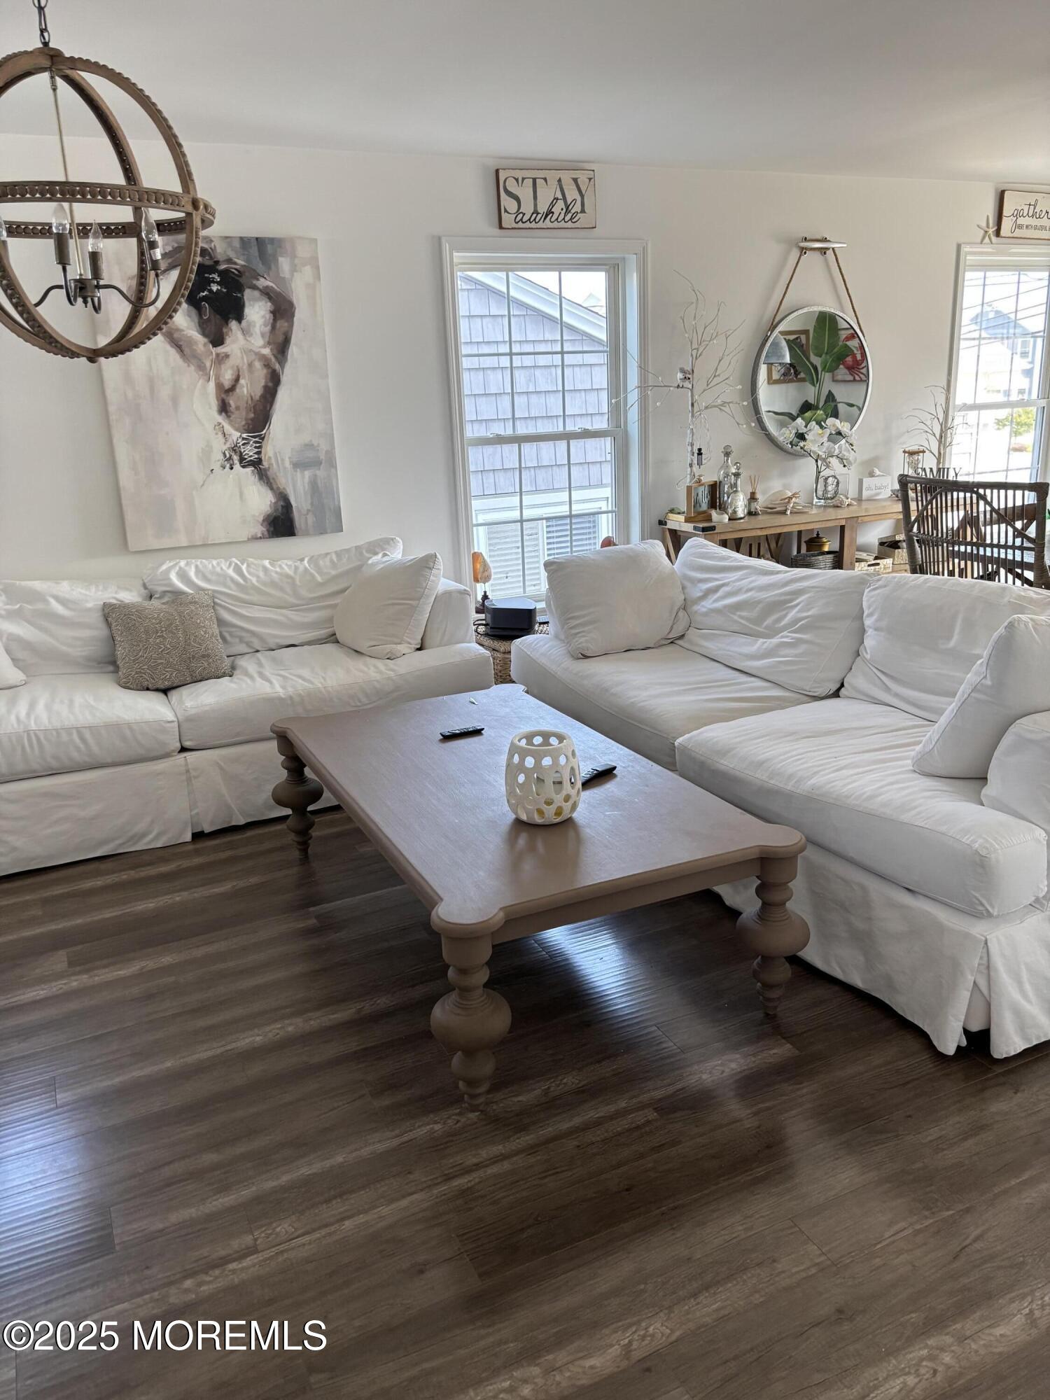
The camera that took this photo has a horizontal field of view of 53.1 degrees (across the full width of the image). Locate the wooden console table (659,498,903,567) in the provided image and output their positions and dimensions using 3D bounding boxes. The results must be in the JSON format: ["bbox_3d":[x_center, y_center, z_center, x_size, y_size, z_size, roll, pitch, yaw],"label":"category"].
[{"bbox_3d":[1.611,-0.631,5.684,1.780,0.785,0.360,-10,18,-23],"label":"wooden console table"}]

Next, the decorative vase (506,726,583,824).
[{"bbox_3d":[0.038,0.181,2.539,0.183,0.205,0.183,-2,16,1],"label":"decorative vase"}]

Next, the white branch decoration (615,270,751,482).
[{"bbox_3d":[0.784,-1.441,5.091,0.680,1.160,0.330,-10,18,-23],"label":"white branch decoration"}]

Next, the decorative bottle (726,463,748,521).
[{"bbox_3d":[1.062,-1.046,5.268,0.110,0.280,0.110,-2,16,1],"label":"decorative bottle"}]

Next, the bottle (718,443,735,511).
[{"bbox_3d":[1.030,-1.111,5.352,0.096,0.361,0.096,-10,18,-23],"label":"bottle"}]

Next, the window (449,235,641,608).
[{"bbox_3d":[0.138,-1.292,5.068,1.054,1.699,0.120,-10,18,-23],"label":"window"}]

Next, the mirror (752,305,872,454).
[{"bbox_3d":[1.518,-1.679,5.546,0.765,0.750,0.050,-10,18,-23],"label":"mirror"}]

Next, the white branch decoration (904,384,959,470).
[{"bbox_3d":[2.257,-1.418,5.786,0.380,0.602,0.260,-10,18,-23],"label":"white branch decoration"}]

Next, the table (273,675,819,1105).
[{"bbox_3d":[-0.085,0.412,2.946,0.917,0.455,1.612,-10,18,-24],"label":"table"}]

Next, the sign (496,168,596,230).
[{"bbox_3d":[0.104,-2.250,4.740,0.472,0.238,0.035,-10,18,-23],"label":"sign"}]

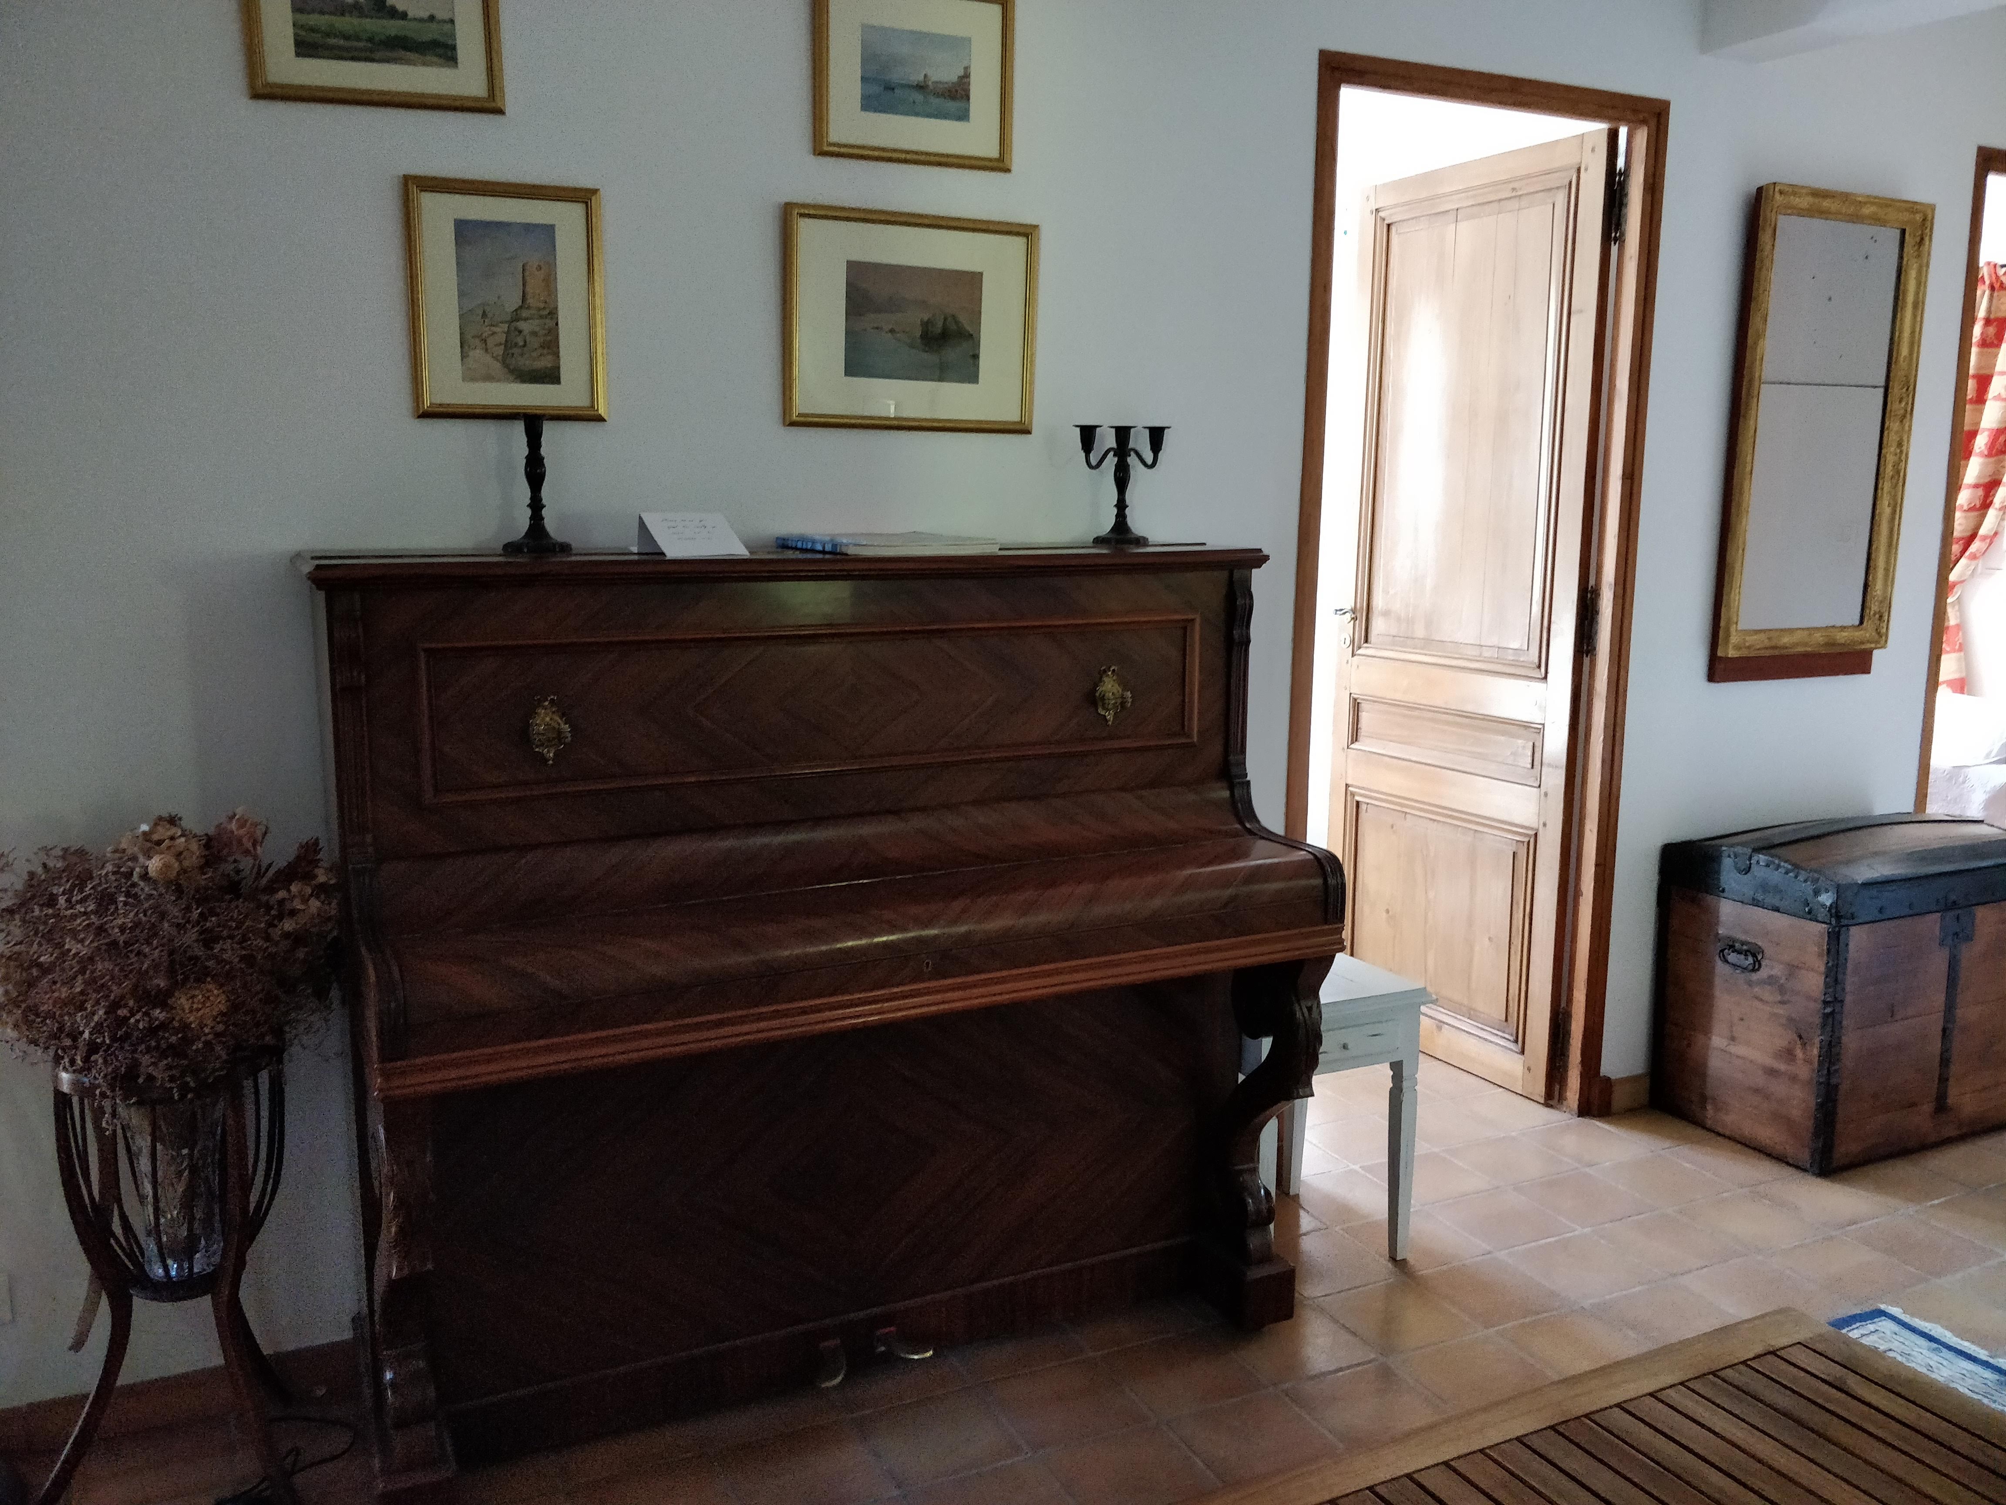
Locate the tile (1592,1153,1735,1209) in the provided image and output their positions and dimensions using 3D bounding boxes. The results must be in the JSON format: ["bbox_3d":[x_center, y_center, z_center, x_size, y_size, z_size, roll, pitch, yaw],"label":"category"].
[{"bbox_3d":[1.352,0.884,2.853,0.195,0.015,0.195,-4,8,-22],"label":"tile"}]

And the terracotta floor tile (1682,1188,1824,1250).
[{"bbox_3d":[1.448,0.916,2.701,0.198,0.012,0.188,-5,13,-26],"label":"terracotta floor tile"}]

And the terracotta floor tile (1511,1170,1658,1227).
[{"bbox_3d":[1.163,0.897,2.784,0.198,0.012,0.188,-5,13,-26],"label":"terracotta floor tile"}]

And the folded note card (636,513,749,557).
[{"bbox_3d":[-0.467,-0.336,2.095,0.120,0.068,0.135,-5,11,-26],"label":"folded note card"}]

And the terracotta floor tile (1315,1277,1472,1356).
[{"bbox_3d":[0.664,0.956,2.353,0.195,0.015,0.195,-4,8,-22],"label":"terracotta floor tile"}]

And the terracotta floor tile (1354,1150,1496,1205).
[{"bbox_3d":[0.876,0.886,2.884,0.195,0.015,0.195,-4,8,-22],"label":"terracotta floor tile"}]

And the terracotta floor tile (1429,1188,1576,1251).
[{"bbox_3d":[0.987,0.929,2.752,0.196,0.015,0.182,-4,9,-23],"label":"terracotta floor tile"}]

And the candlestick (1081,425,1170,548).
[{"bbox_3d":[0.201,-0.445,2.325,0.176,0.196,0.094,-4,9,-23],"label":"candlestick"}]

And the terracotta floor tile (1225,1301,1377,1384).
[{"bbox_3d":[0.481,0.969,2.274,0.195,0.015,0.195,-4,8,-22],"label":"terracotta floor tile"}]

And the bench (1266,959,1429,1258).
[{"bbox_3d":[0.526,0.662,2.589,0.380,0.510,0.350,-5,11,-26],"label":"bench"}]

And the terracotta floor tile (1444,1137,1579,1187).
[{"bbox_3d":[1.094,0.889,3.012,0.192,0.015,0.184,-4,9,-23],"label":"terracotta floor tile"}]

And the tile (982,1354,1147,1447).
[{"bbox_3d":[0.097,0.994,2.120,0.195,0.015,0.195,-4,8,-22],"label":"tile"}]

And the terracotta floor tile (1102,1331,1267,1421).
[{"bbox_3d":[0.284,0.983,2.188,0.195,0.015,0.195,-4,8,-22],"label":"terracotta floor tile"}]

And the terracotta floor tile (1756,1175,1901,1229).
[{"bbox_3d":[1.625,0.893,2.747,0.195,0.015,0.195,-4,8,-22],"label":"terracotta floor tile"}]

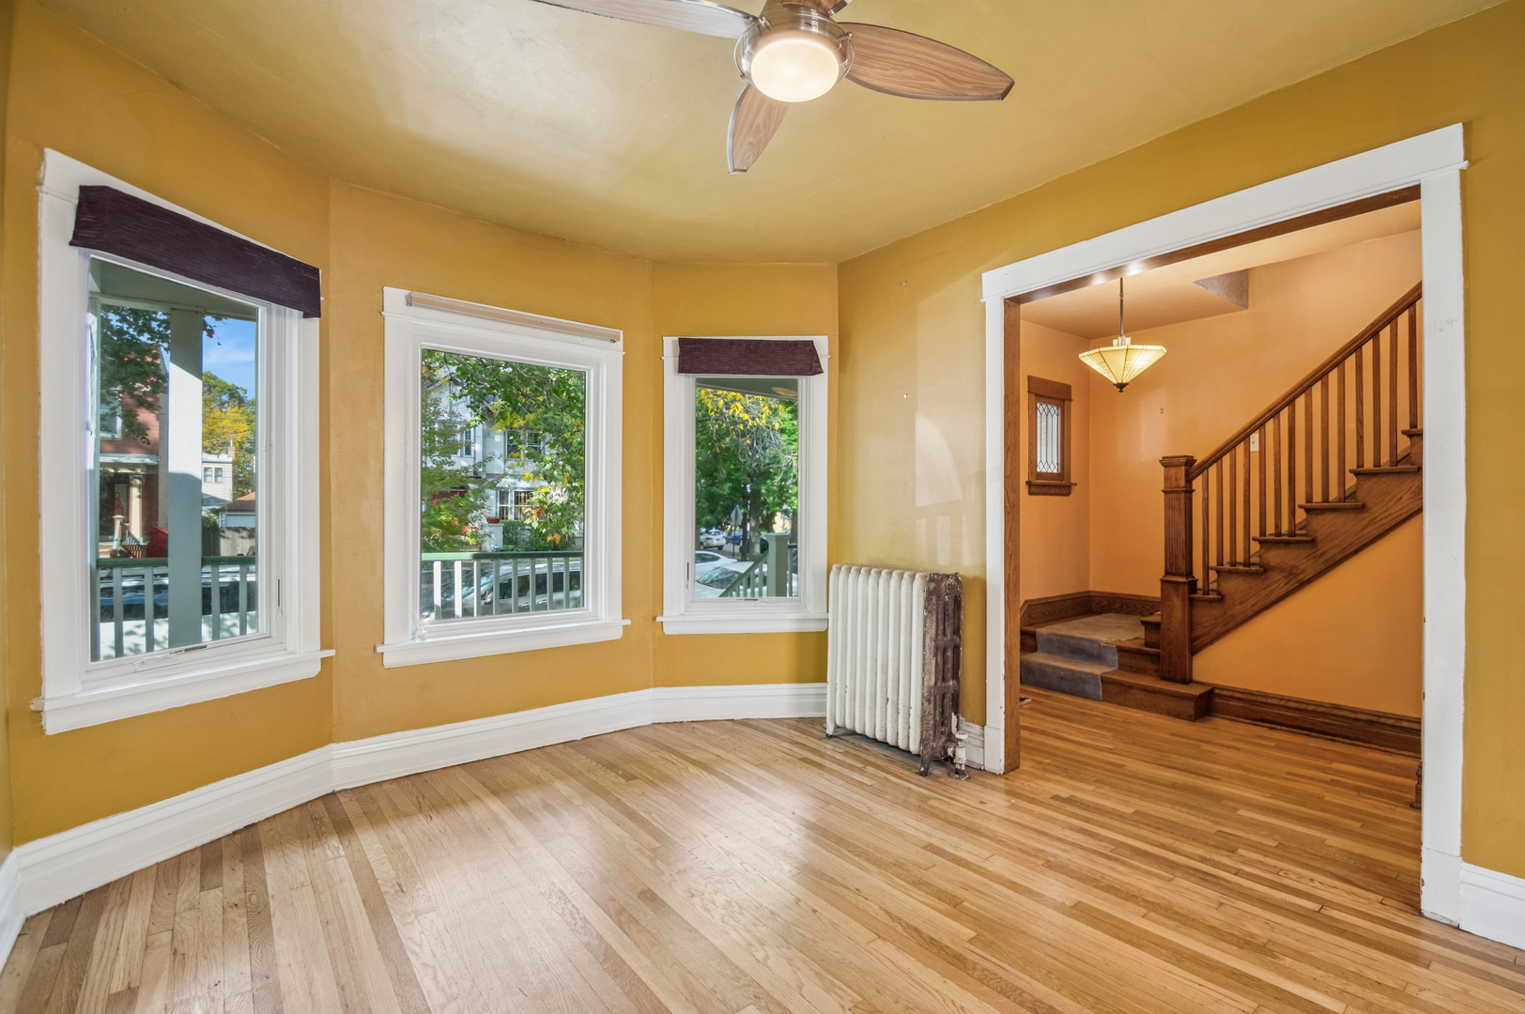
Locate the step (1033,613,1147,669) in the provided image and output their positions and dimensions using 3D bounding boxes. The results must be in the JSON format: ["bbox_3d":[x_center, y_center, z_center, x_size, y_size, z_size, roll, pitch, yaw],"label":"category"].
[{"bbox_3d":[2.768,1.029,5.045,1.207,0.187,0.639,0,0,-40],"label":"step"}]

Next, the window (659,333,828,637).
[{"bbox_3d":[-0.112,-0.147,3.934,1.070,1.833,0.117,0,0,-6],"label":"window"}]

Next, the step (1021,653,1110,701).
[{"bbox_3d":[2.216,1.212,4.606,0.281,0.185,0.595,0,0,-40],"label":"step"}]

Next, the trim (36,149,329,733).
[{"bbox_3d":[-2.158,-0.176,2.462,0.117,1.853,0.950,0,0,19],"label":"trim"}]

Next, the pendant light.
[{"bbox_3d":[2.030,-1.100,3.593,0.435,0.880,0.435,0,0,-40],"label":"pendant light"}]

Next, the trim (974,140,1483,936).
[{"bbox_3d":[1.657,0.057,2.599,0.072,2.495,1.655,0,0,-41],"label":"trim"}]

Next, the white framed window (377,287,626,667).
[{"bbox_3d":[-1.325,-0.147,3.424,1.288,1.833,0.117,0,0,-35],"label":"white framed window"}]

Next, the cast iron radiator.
[{"bbox_3d":[0.678,0.819,3.425,0.294,0.972,0.770,0,0,-40],"label":"cast iron radiator"}]

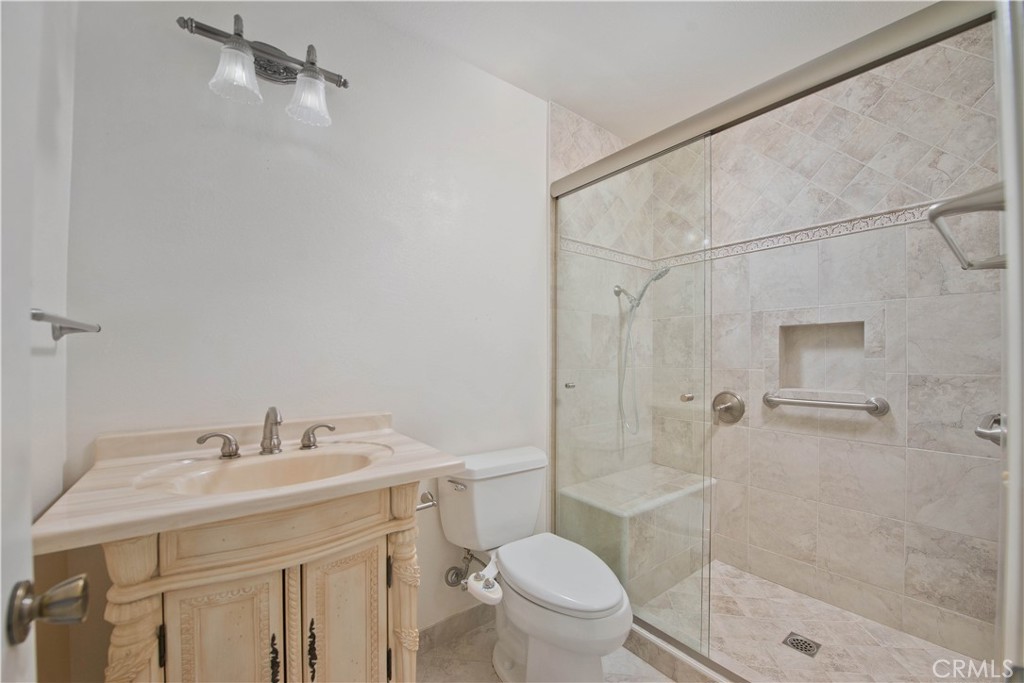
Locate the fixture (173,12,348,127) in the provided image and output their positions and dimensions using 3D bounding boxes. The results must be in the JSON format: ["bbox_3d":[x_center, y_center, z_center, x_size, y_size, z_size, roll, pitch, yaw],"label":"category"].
[{"bbox_3d":[-0.734,-0.833,1.229,0.450,0.232,0.165,1,-1,-37],"label":"fixture"}]

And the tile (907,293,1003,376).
[{"bbox_3d":[1.756,-0.024,1.588,0.010,0.308,0.255,1,-1,-43],"label":"tile"}]

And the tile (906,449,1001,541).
[{"bbox_3d":[1.749,0.603,1.586,0.010,0.306,0.255,1,-1,-43],"label":"tile"}]

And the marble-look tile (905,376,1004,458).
[{"bbox_3d":[1.754,0.291,1.586,0.010,0.308,0.255,1,-1,-43],"label":"marble-look tile"}]

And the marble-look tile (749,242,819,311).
[{"bbox_3d":[1.368,-0.320,2.014,0.010,0.306,0.303,1,-1,-43],"label":"marble-look tile"}]

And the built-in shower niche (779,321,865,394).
[{"bbox_3d":[1.468,0.079,1.883,0.088,0.317,0.322,1,-1,-37],"label":"built-in shower niche"}]

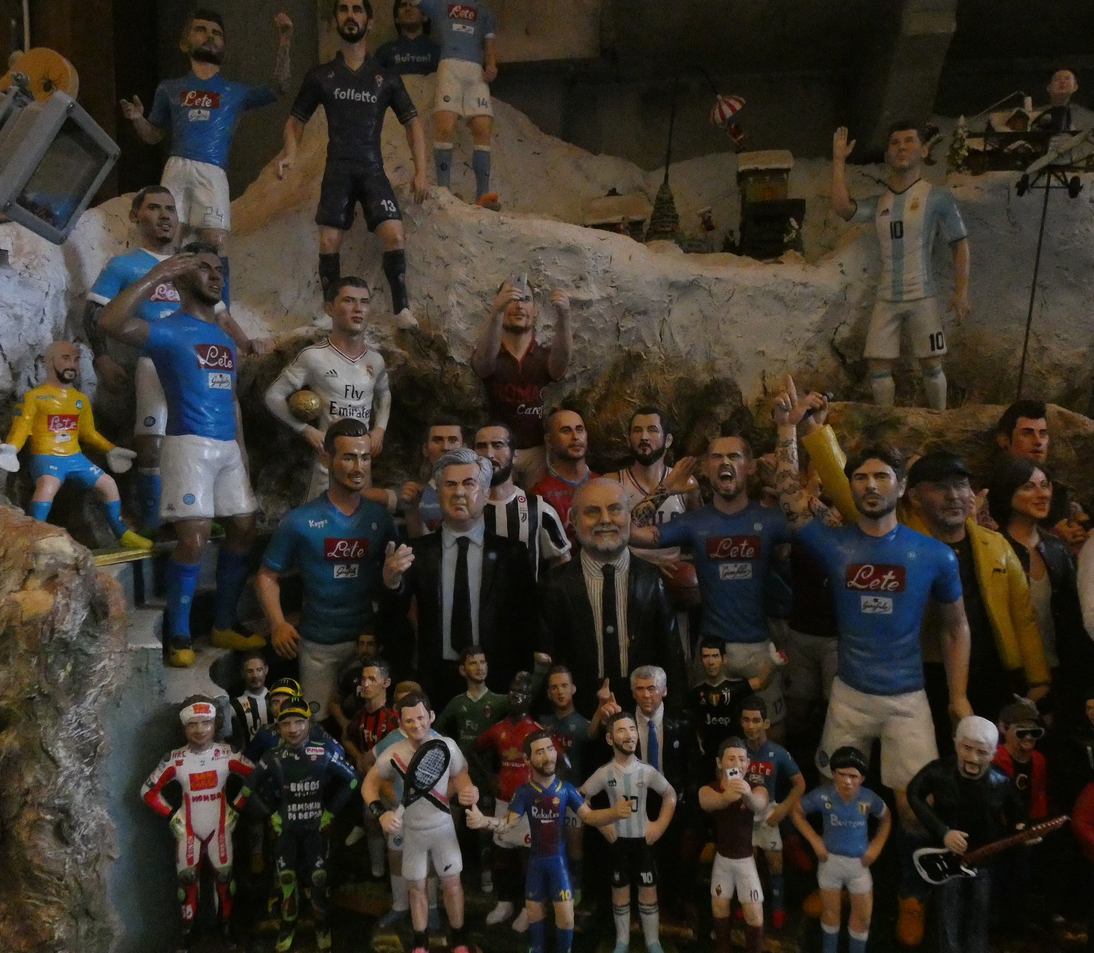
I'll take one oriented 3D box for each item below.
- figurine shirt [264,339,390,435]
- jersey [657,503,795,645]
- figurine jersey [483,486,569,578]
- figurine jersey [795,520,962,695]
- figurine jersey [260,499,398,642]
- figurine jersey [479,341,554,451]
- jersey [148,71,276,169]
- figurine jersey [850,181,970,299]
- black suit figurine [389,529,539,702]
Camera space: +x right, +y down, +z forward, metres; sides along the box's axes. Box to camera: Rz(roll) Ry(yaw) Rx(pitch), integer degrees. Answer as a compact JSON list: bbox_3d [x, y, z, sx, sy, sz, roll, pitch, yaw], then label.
[{"bbox_3d":[-0.237,-0.088,1.000,0.122,0.123,0.078,-2,5,-32],"label":"figurine shirt"},{"bbox_3d":[0.166,0.089,0.850,0.123,0.132,0.068,1,4,12],"label":"jersey"},{"bbox_3d":[-0.036,0.075,0.900,0.118,0.130,0.065,0,4,0],"label":"figurine jersey"},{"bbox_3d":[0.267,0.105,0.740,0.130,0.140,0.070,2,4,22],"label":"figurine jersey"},{"bbox_3d":[-0.196,0.084,0.830,0.114,0.133,0.070,-2,4,-27],"label":"figurine jersey"},{"bbox_3d":[-0.035,-0.099,1.090,0.092,0.132,0.078,-1,4,-14],"label":"figurine jersey"},{"bbox_3d":[-0.404,-0.427,1.100,0.148,0.120,0.070,-1,4,-15],"label":"jersey"},{"bbox_3d":[0.417,-0.274,1.060,0.123,0.141,0.070,3,5,33],"label":"figurine jersey"},{"bbox_3d":[-0.068,0.125,0.755,0.122,0.162,0.075,0,4,5],"label":"black suit figurine"}]

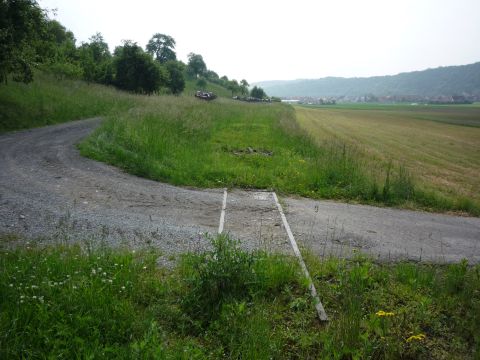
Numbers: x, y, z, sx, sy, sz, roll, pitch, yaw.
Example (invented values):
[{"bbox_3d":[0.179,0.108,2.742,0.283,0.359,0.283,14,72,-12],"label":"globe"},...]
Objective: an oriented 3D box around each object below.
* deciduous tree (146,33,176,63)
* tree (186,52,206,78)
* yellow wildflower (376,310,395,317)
[{"bbox_3d":[-22.115,-36.624,125.000,8.400,10.000,8.400,0,10,0],"label":"deciduous tree"},{"bbox_3d":[-13.235,-34.838,135.000,6.100,7.800,6.100,0,10,0],"label":"tree"},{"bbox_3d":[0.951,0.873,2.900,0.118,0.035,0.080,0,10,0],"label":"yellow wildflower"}]

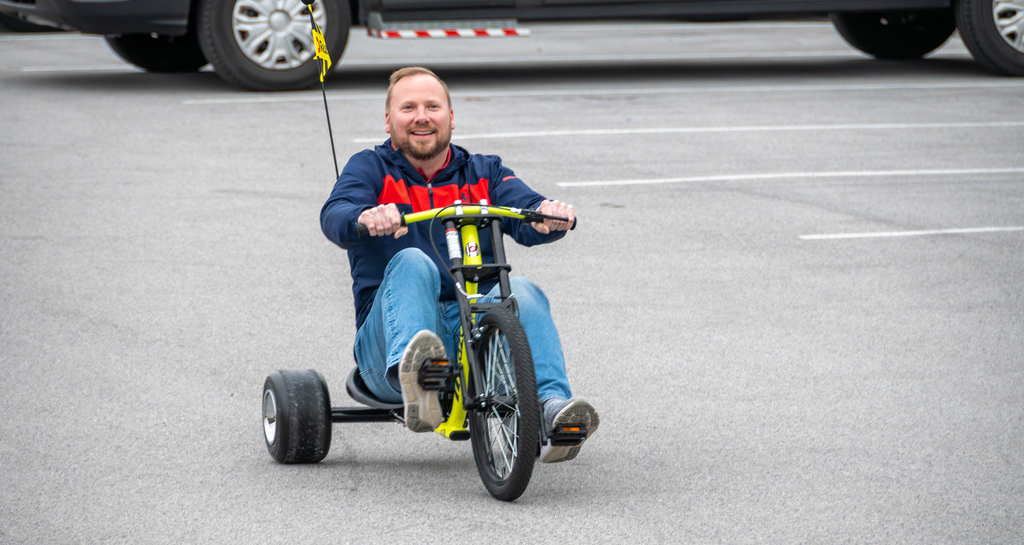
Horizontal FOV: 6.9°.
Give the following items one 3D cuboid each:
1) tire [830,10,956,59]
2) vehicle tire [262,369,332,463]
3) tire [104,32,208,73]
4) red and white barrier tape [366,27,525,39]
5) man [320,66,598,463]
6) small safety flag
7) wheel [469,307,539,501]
[{"bbox_3d":[1.903,-1.401,42.193,0.700,0.690,0.235,-2,5,-19],"label":"tire"},{"bbox_3d":[-0.578,0.389,23.050,0.143,0.250,0.250,-3,5,-12],"label":"vehicle tire"},{"bbox_3d":[-1.649,-1.300,40.996,0.700,0.690,0.235,-2,5,-19],"label":"tire"},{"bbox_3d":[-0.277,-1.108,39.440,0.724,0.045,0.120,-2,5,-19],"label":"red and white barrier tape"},{"bbox_3d":[-0.148,-0.026,22.420,0.660,0.980,1.070,-1,5,-7],"label":"man"},{"bbox_3d":[-0.522,-0.624,23.250,0.070,0.205,0.130,-1,5,-12],"label":"small safety flag"},{"bbox_3d":[-0.021,0.341,22.050,0.070,0.500,0.500,-3,5,-15],"label":"wheel"}]

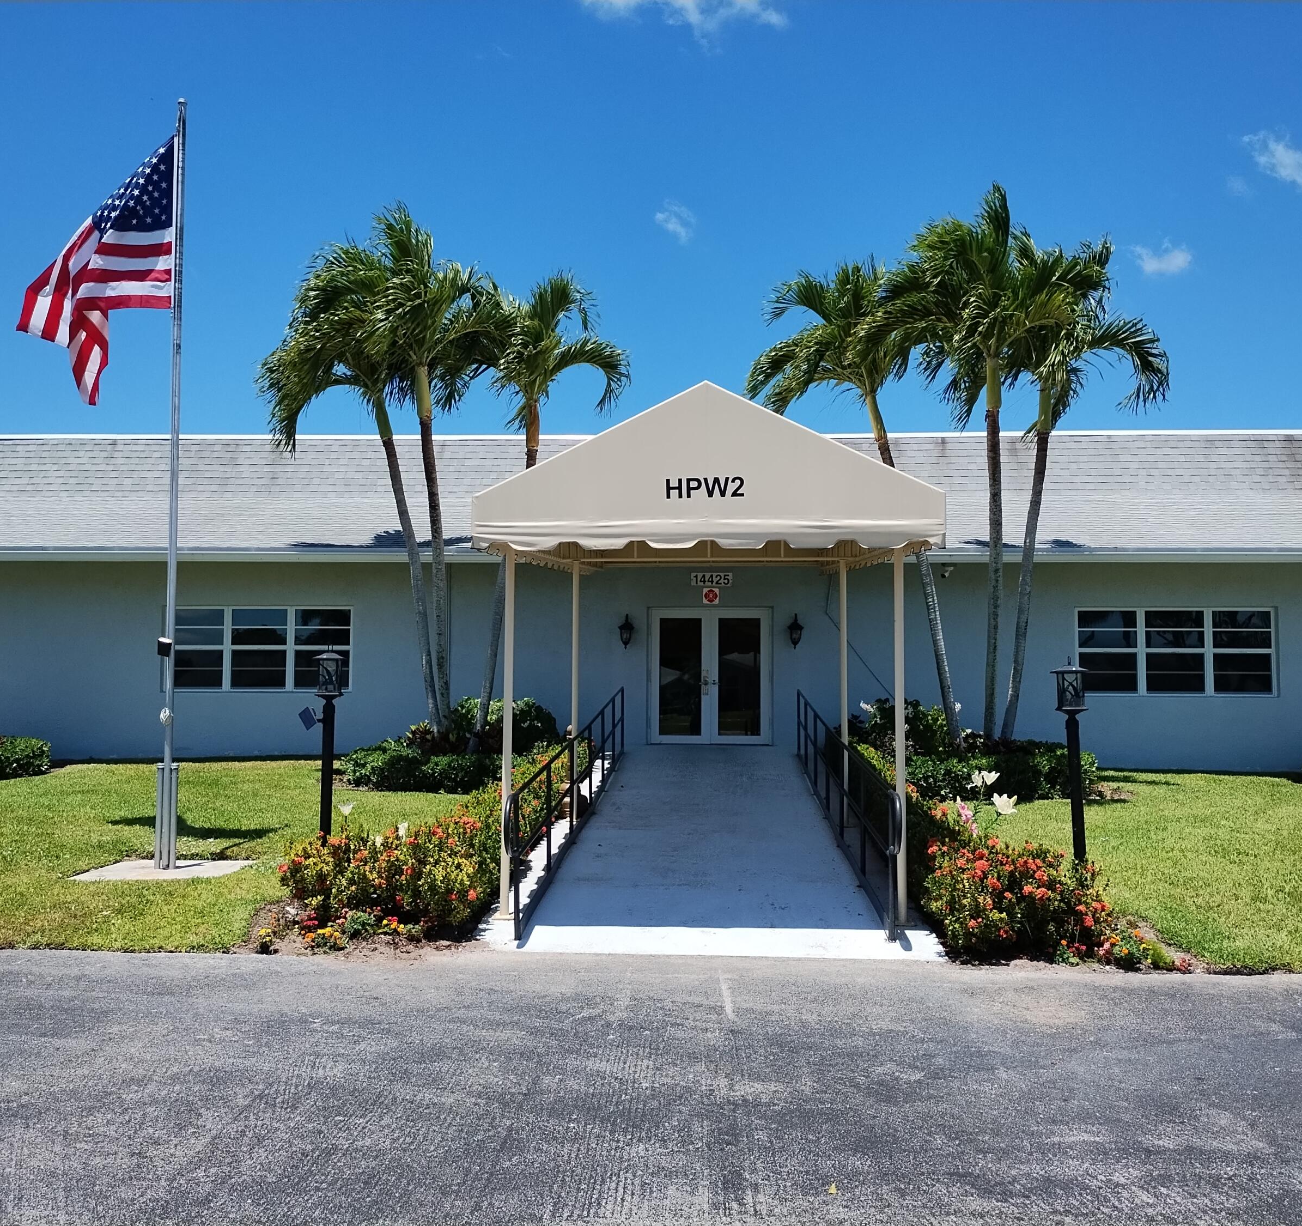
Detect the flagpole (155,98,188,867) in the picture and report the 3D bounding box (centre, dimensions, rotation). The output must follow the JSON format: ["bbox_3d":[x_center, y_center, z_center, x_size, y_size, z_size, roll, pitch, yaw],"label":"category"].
[{"bbox_3d":[-4.191,-1.208,10.377,0.200,6.834,0.160,0,-4,2],"label":"flagpole"}]

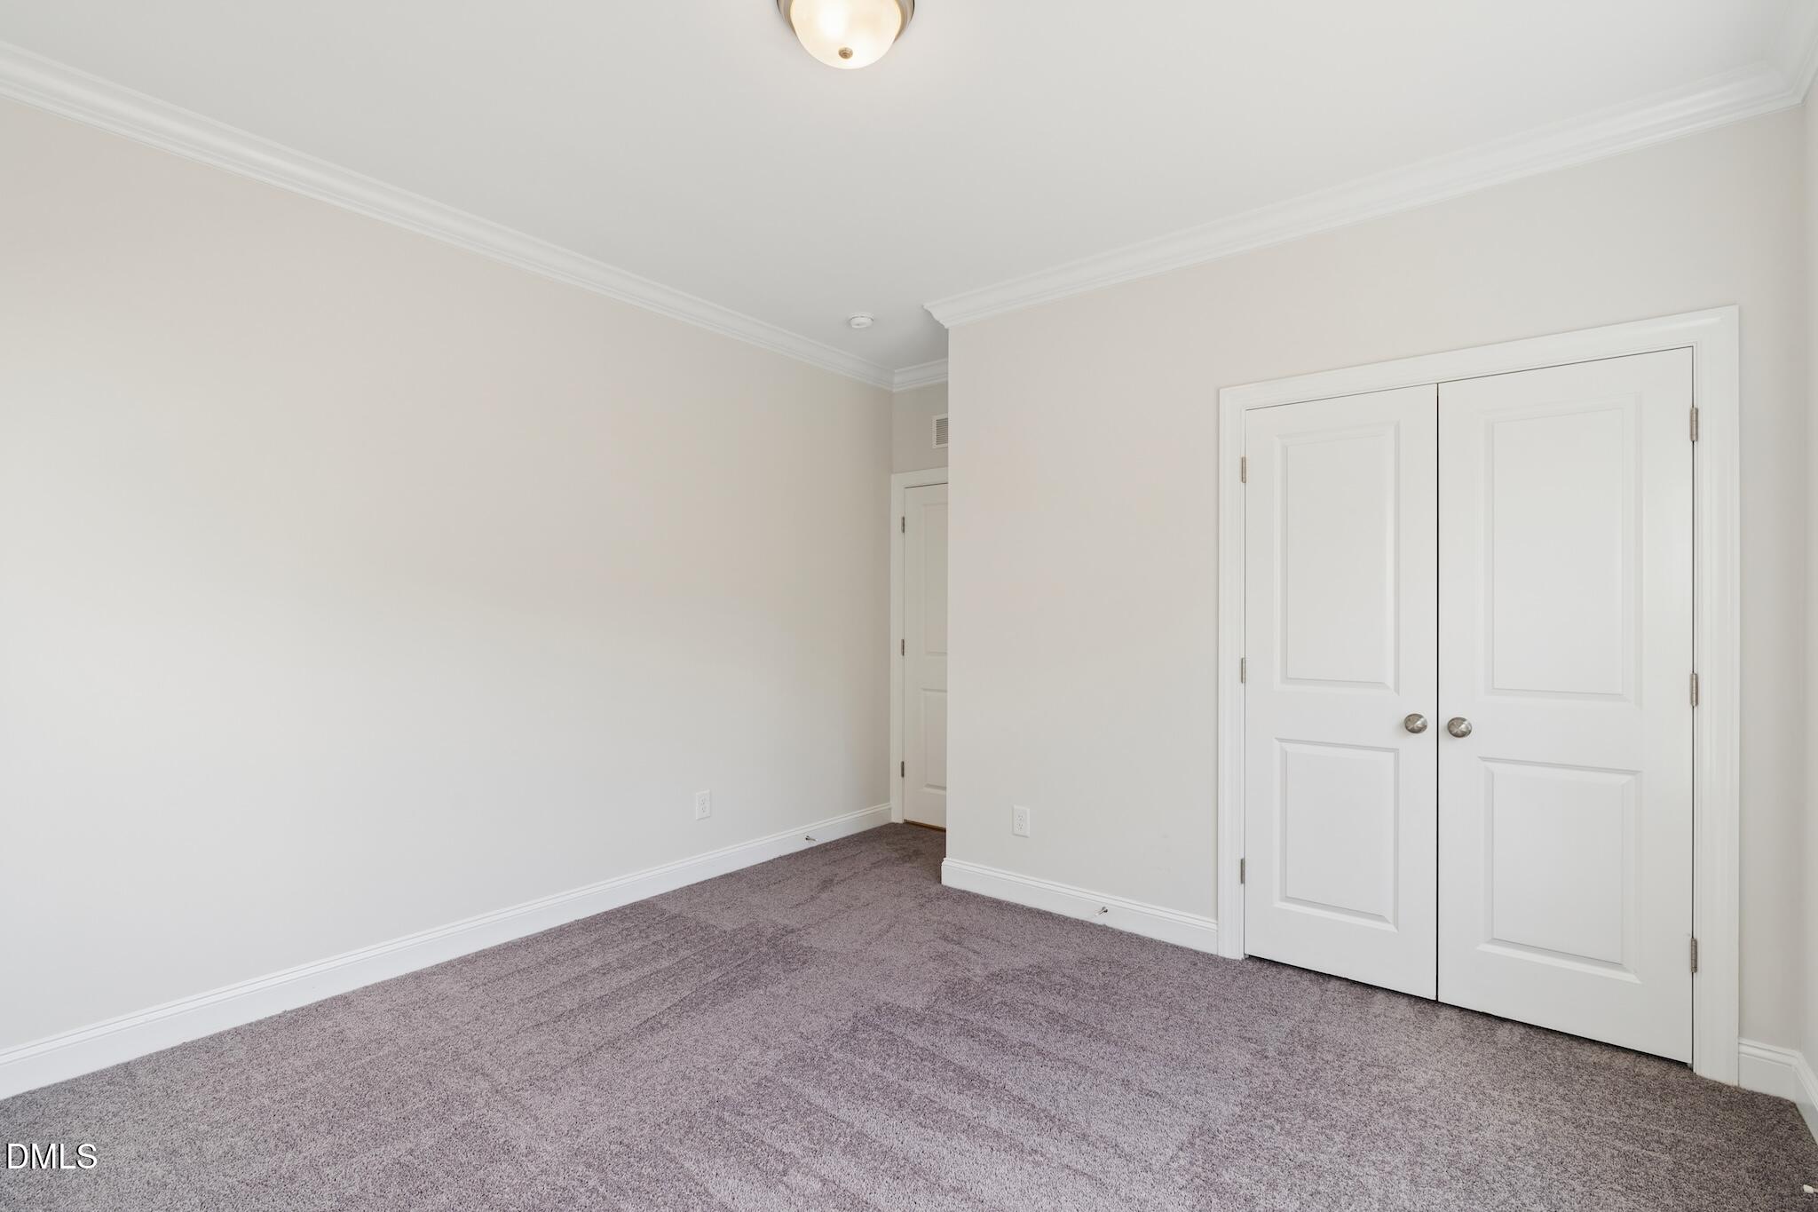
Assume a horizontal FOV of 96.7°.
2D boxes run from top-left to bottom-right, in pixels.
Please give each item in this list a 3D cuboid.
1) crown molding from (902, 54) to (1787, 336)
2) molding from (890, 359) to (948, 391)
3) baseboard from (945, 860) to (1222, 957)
[{"bbox_3d":[1.233,-1.393,3.027,2.891,0.104,0.085,0,0,38],"label":"crown molding"},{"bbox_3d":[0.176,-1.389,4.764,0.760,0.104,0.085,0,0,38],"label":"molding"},{"bbox_3d":[0.676,1.282,3.494,1.297,0.127,0.016,0,0,38],"label":"baseboard"}]

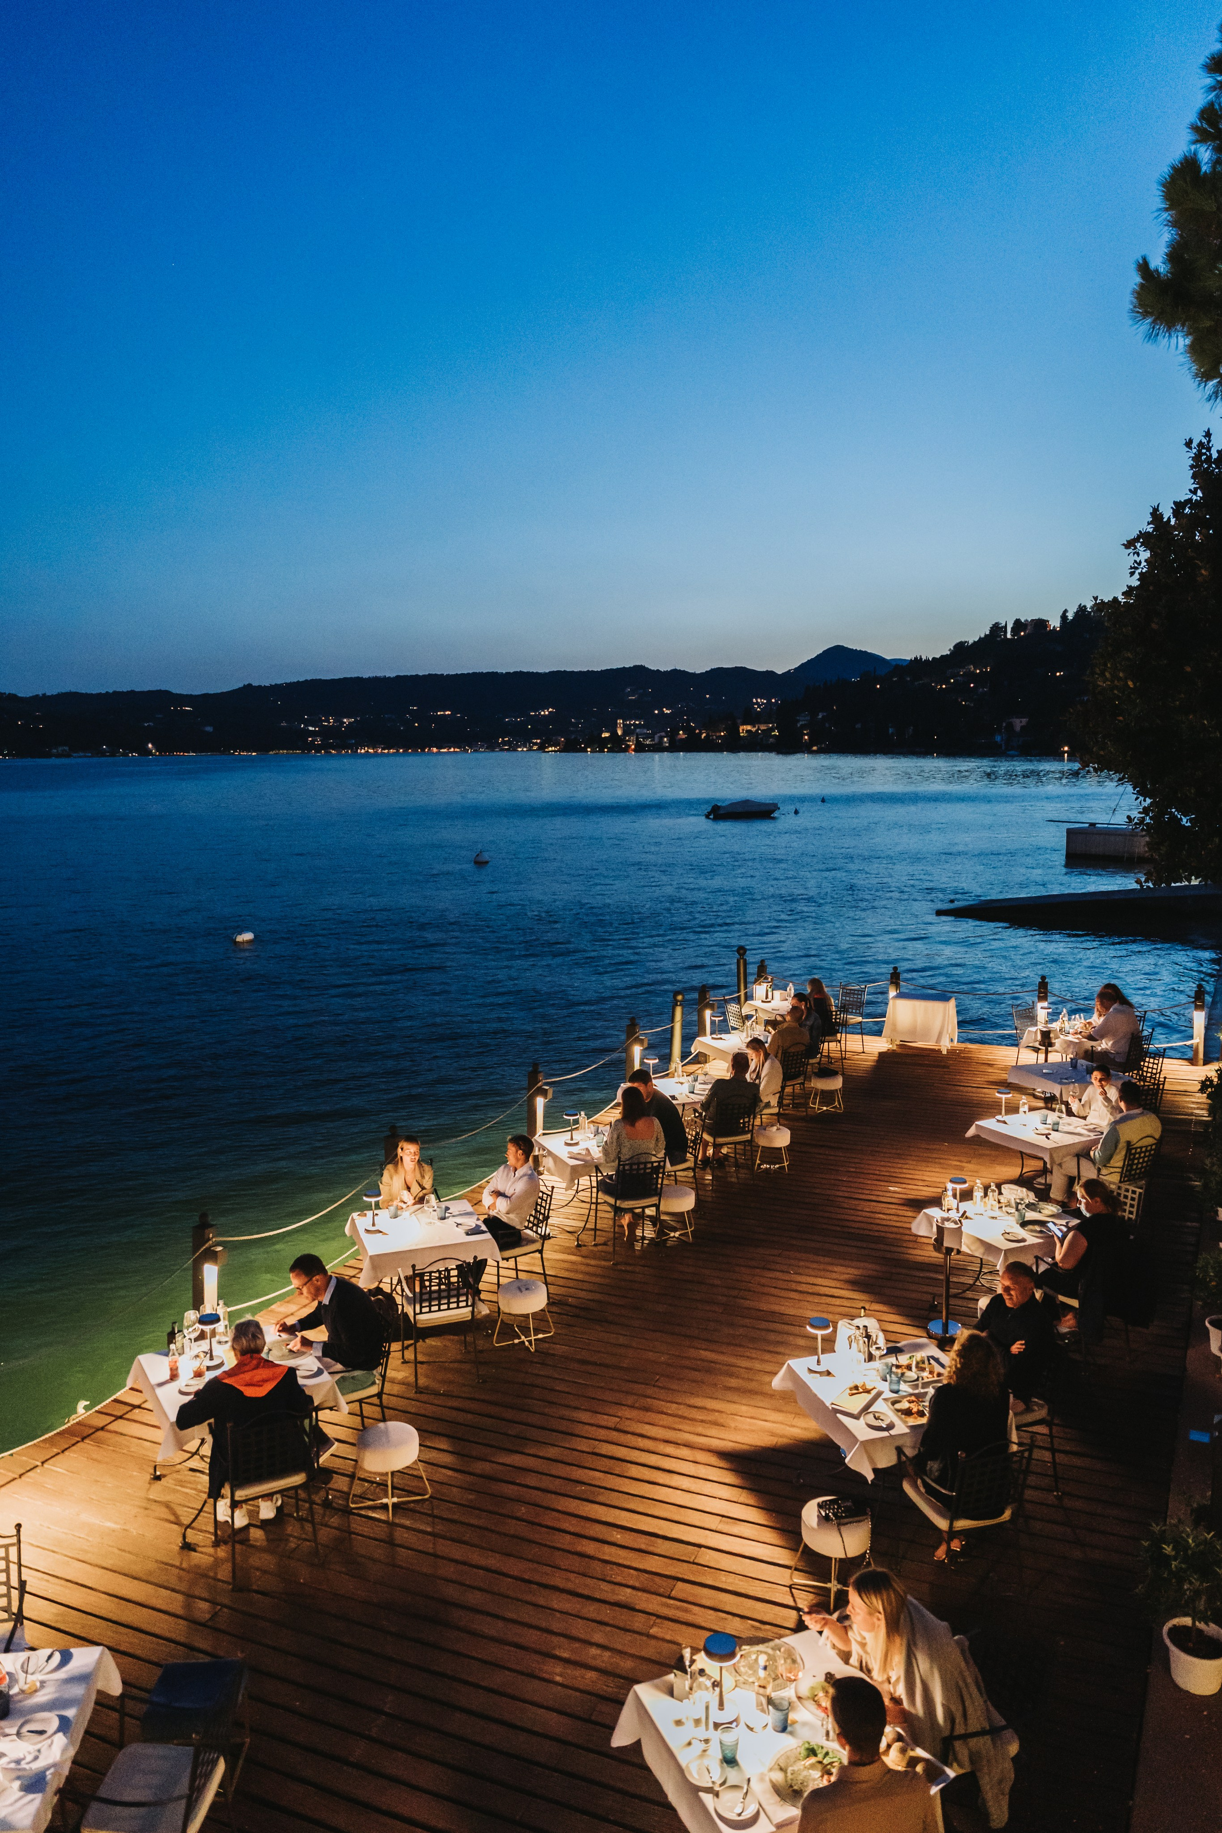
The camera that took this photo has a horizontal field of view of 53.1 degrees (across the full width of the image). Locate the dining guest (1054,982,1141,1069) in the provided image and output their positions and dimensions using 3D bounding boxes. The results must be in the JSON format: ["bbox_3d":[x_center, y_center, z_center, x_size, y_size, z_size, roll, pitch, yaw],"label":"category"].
[{"bbox_3d":[5.704,1.502,14.008,0.500,1.310,0.760,-6,10,-40],"label":"dining guest"}]

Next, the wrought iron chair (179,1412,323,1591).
[{"bbox_3d":[-1.860,2.970,6.531,0.550,0.920,0.540,-4,9,-28],"label":"wrought iron chair"}]

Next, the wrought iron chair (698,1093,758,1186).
[{"bbox_3d":[1.110,2.183,12.196,0.550,0.920,0.540,-3,9,-23],"label":"wrought iron chair"}]

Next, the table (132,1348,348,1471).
[{"bbox_3d":[-2.180,2.990,7.067,0.900,0.770,0.900,-5,9,-31],"label":"table"}]

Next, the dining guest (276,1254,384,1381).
[{"bbox_3d":[-1.717,2.498,6.904,0.840,1.250,0.500,-4,9,-25],"label":"dining guest"}]

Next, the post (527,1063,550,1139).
[{"bbox_3d":[-0.723,2.031,12.265,0.200,1.170,0.200,4,9,27],"label":"post"}]

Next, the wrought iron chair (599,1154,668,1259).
[{"bbox_3d":[0.121,2.401,10.474,0.500,0.920,0.520,-4,9,-27],"label":"wrought iron chair"}]

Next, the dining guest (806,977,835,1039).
[{"bbox_3d":[2.783,1.426,16.348,0.480,1.270,0.640,-3,8,-24],"label":"dining guest"}]

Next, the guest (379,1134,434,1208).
[{"bbox_3d":[-1.640,2.450,10.041,0.490,1.240,0.700,-3,8,-22],"label":"guest"}]

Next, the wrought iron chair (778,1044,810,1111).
[{"bbox_3d":[2.070,1.947,14.817,0.480,0.960,0.540,-4,9,-28],"label":"wrought iron chair"}]

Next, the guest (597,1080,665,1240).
[{"bbox_3d":[0.138,2.039,9.943,0.490,1.340,0.720,-2,8,-16],"label":"guest"}]

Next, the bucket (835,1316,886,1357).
[{"bbox_3d":[1.555,2.613,7.581,0.270,0.260,0.260,0,8,0],"label":"bucket"}]

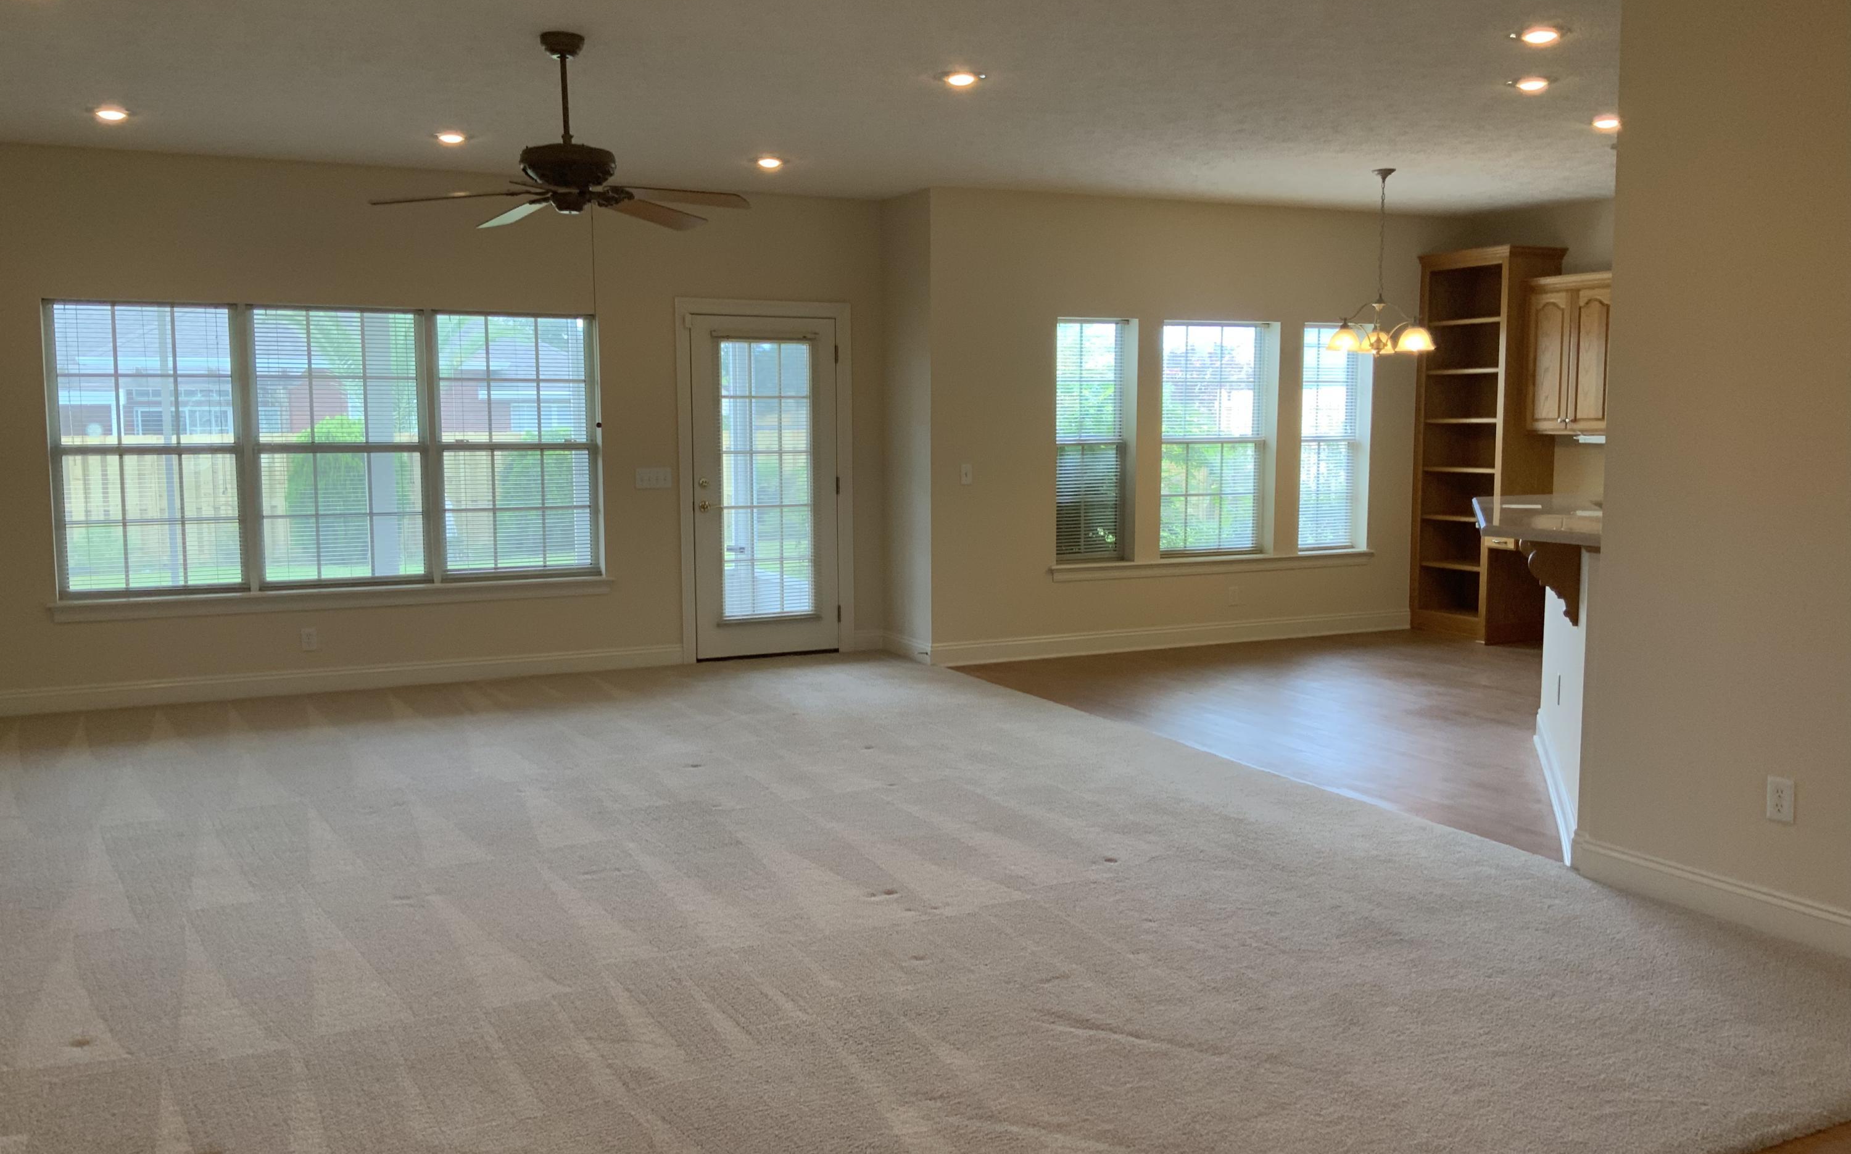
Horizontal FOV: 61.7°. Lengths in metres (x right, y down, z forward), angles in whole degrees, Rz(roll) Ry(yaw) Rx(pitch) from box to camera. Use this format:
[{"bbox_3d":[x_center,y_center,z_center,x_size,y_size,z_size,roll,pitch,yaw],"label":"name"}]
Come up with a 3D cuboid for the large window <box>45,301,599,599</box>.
[{"bbox_3d":[-3.095,-0.670,8.264,2.720,1.480,0.100,-3,7,-26],"label":"large window"}]

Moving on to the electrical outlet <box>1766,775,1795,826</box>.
[{"bbox_3d":[2.386,0.623,4.326,0.009,0.121,0.077,-3,7,-26],"label":"electrical outlet"}]

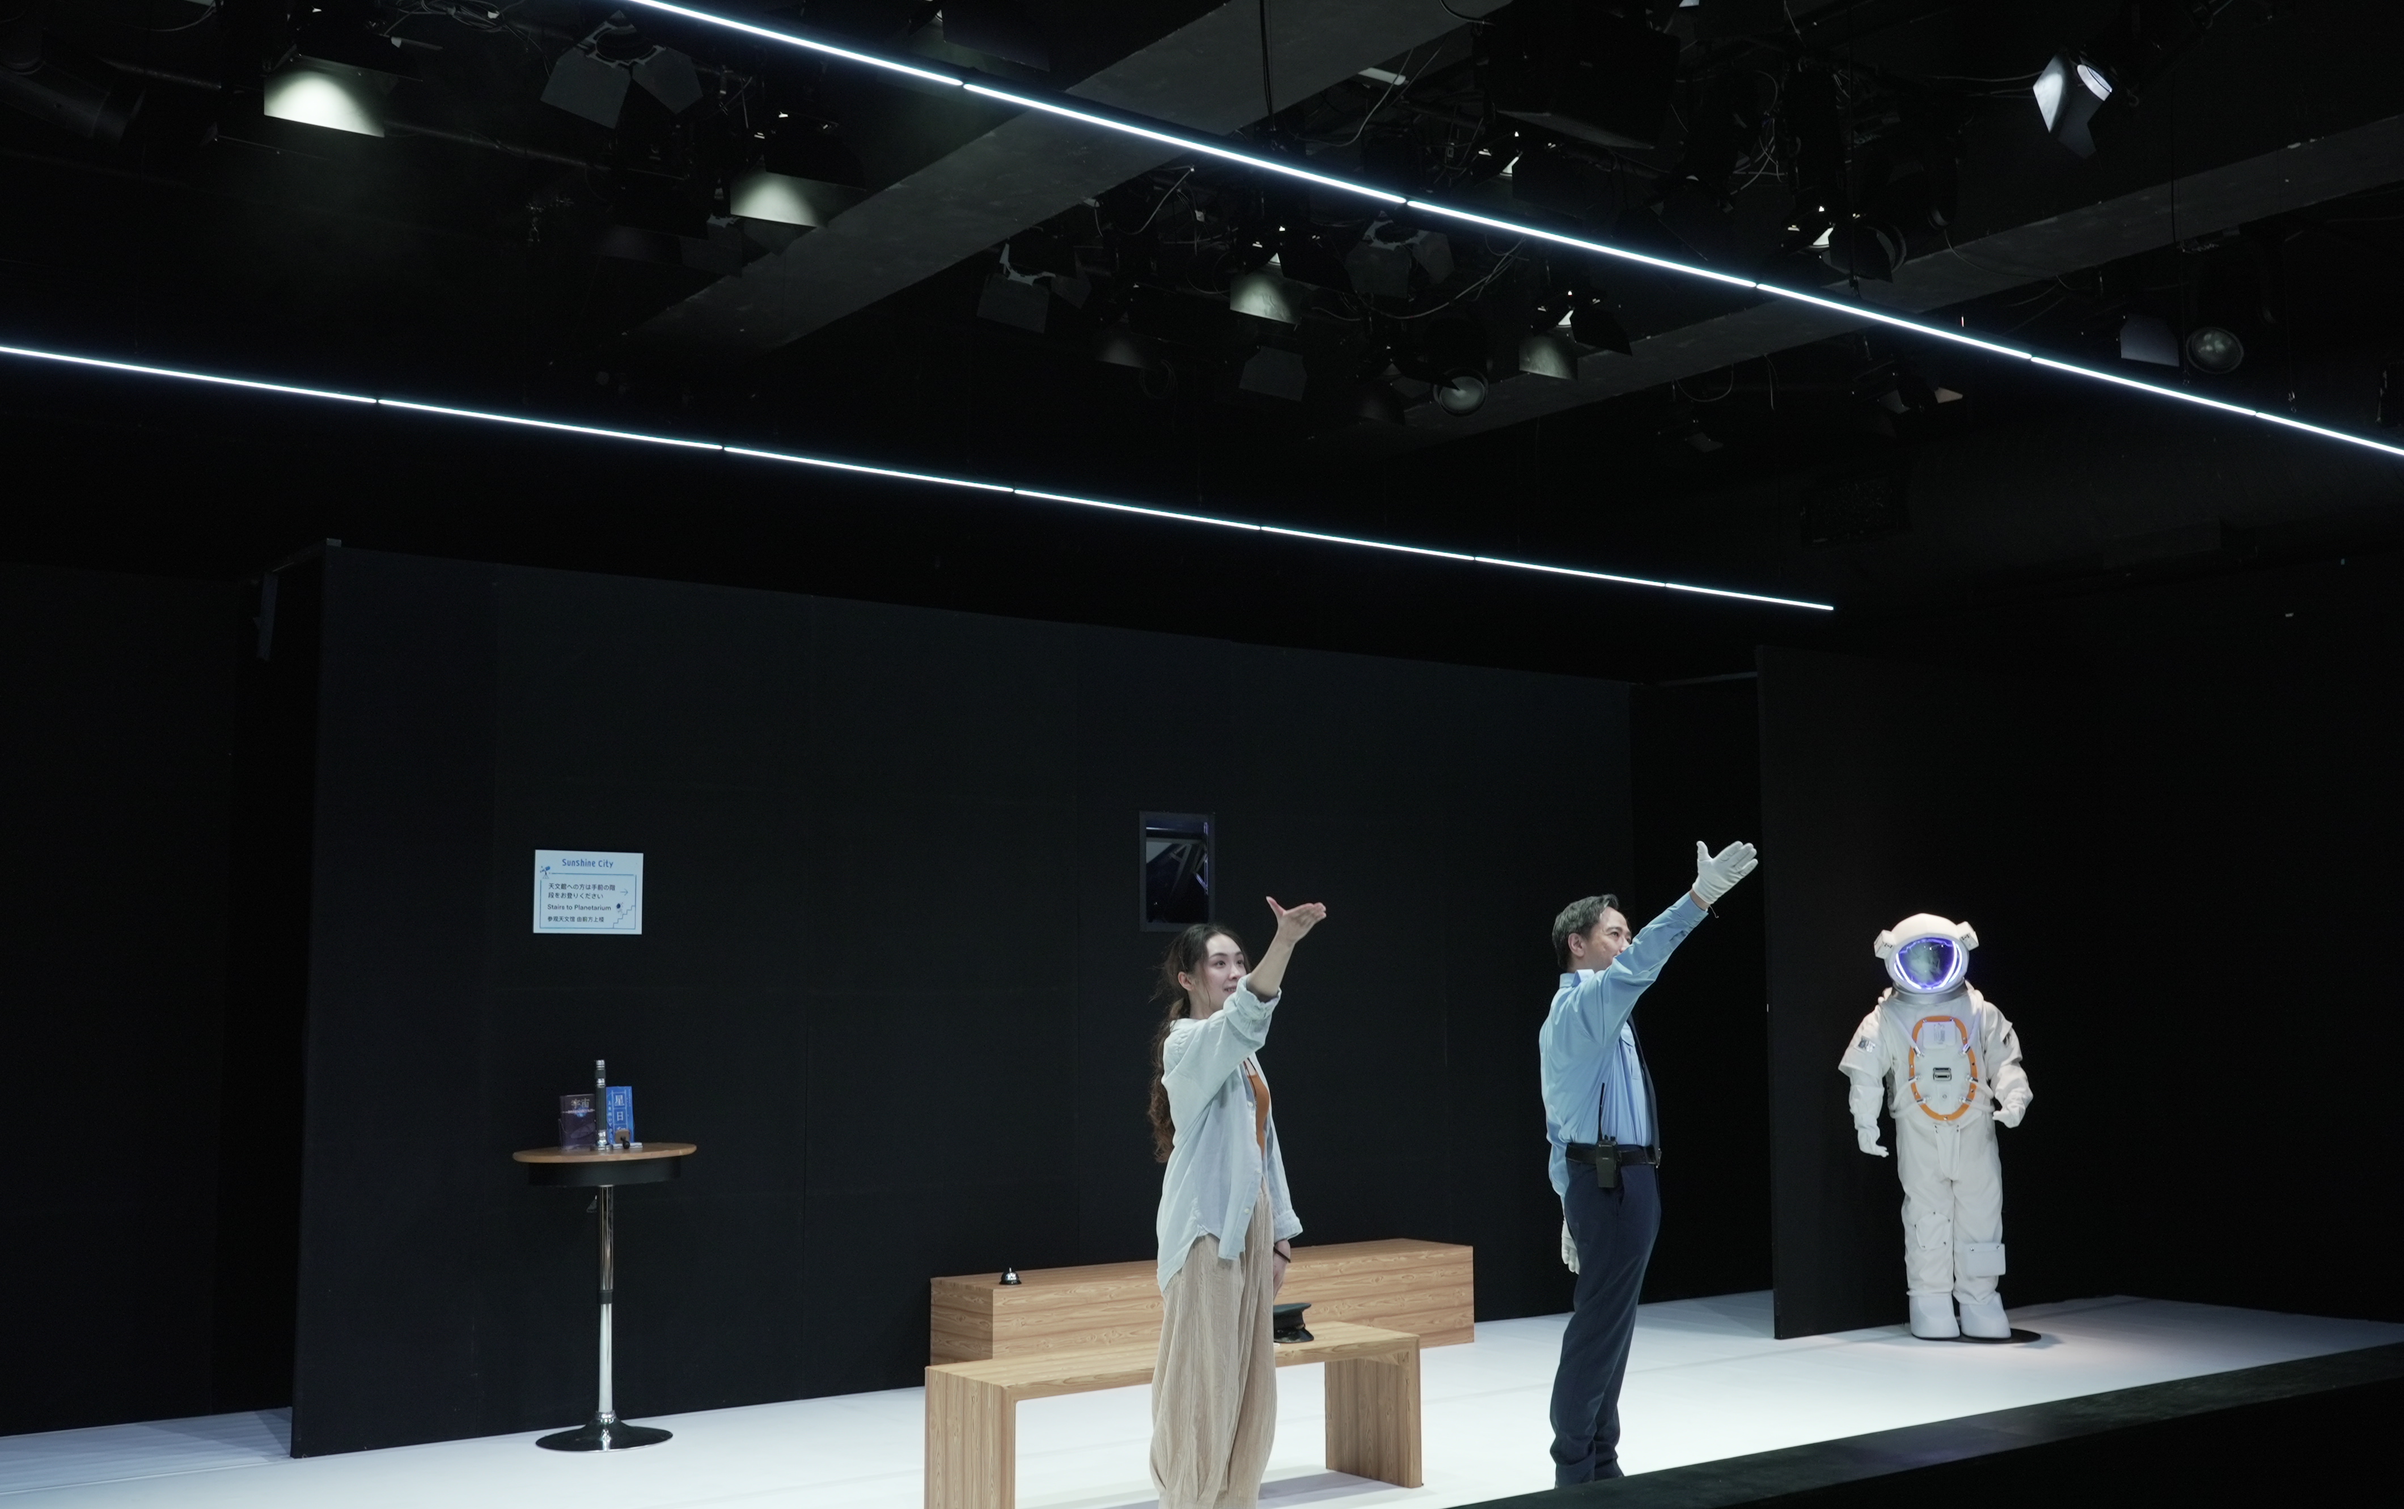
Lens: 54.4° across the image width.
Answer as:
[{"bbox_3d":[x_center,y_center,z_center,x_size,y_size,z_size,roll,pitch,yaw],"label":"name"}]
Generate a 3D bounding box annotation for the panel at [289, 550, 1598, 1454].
[{"bbox_3d":[-0.443,0.965,9.531,6.206,2.983,0.100,4,-7,-36],"label":"panel"}]

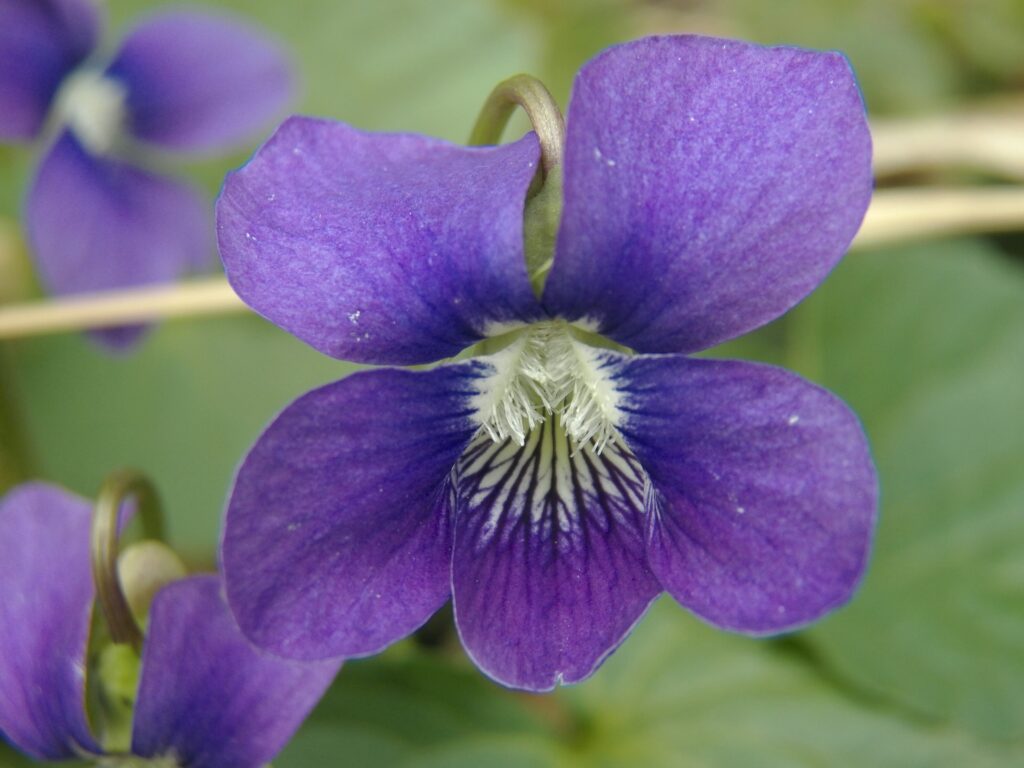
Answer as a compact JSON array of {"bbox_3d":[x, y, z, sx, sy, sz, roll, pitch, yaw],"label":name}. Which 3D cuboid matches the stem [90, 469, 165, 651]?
[{"bbox_3d":[-0.018,0.008,0.119,0.003,0.005,0.008,0,73,0],"label":"stem"}]

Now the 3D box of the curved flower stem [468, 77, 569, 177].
[{"bbox_3d":[0.000,-0.011,0.112,0.004,0.005,0.005,0,-11,0],"label":"curved flower stem"}]

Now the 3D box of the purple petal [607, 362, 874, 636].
[{"bbox_3d":[0.010,0.005,0.105,0.011,0.011,0.004,0,0,-3],"label":"purple petal"}]

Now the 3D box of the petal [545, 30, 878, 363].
[{"bbox_3d":[0.008,-0.008,0.106,0.014,0.013,0.005,0,-12,-3],"label":"petal"}]

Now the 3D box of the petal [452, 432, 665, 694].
[{"bbox_3d":[0.002,0.007,0.104,0.008,0.011,0.004,0,-9,0],"label":"petal"}]

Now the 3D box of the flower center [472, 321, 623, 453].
[{"bbox_3d":[0.002,0.000,0.106,0.006,0.005,0.004,0,6,0],"label":"flower center"}]

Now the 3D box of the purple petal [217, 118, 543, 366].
[{"bbox_3d":[-0.006,-0.006,0.106,0.014,0.010,0.005,0,-14,6],"label":"purple petal"}]

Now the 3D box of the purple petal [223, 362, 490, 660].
[{"bbox_3d":[-0.007,0.005,0.105,0.011,0.012,0.004,0,0,3],"label":"purple petal"}]

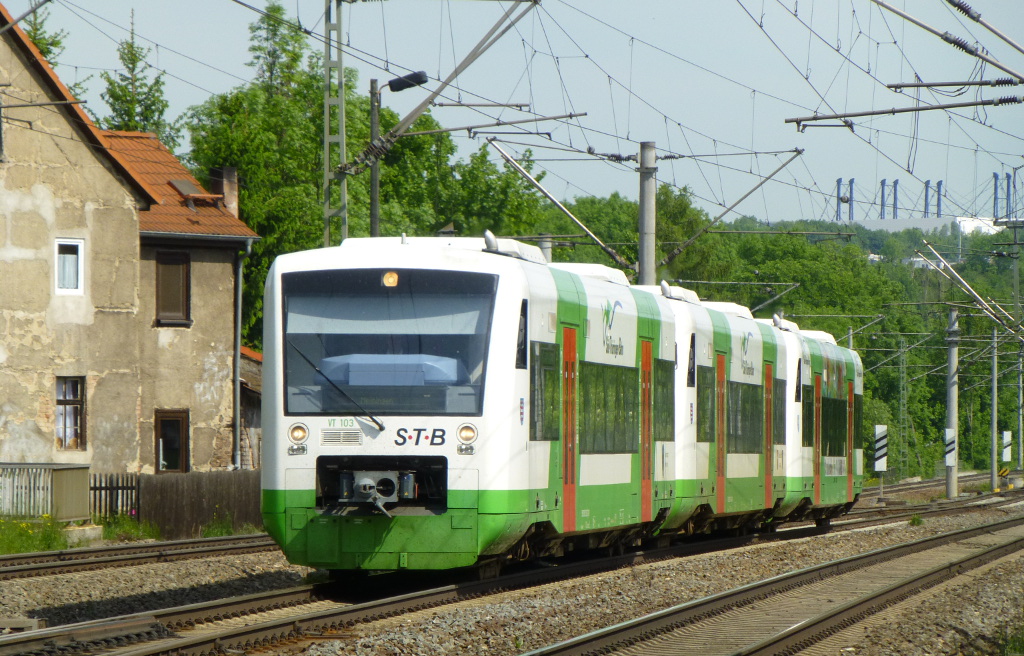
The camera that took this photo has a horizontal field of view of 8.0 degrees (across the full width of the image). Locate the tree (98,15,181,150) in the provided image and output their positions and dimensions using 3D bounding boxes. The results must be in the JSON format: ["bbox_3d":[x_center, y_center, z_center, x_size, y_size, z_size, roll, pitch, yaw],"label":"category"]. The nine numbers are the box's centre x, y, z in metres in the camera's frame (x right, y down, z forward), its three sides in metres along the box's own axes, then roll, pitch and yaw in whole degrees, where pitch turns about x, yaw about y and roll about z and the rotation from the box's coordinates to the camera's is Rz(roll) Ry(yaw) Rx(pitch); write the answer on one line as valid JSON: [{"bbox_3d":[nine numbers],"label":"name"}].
[{"bbox_3d":[-8.267,-1.176,159.903,4.300,11.400,4.300,0,-1,0],"label":"tree"}]

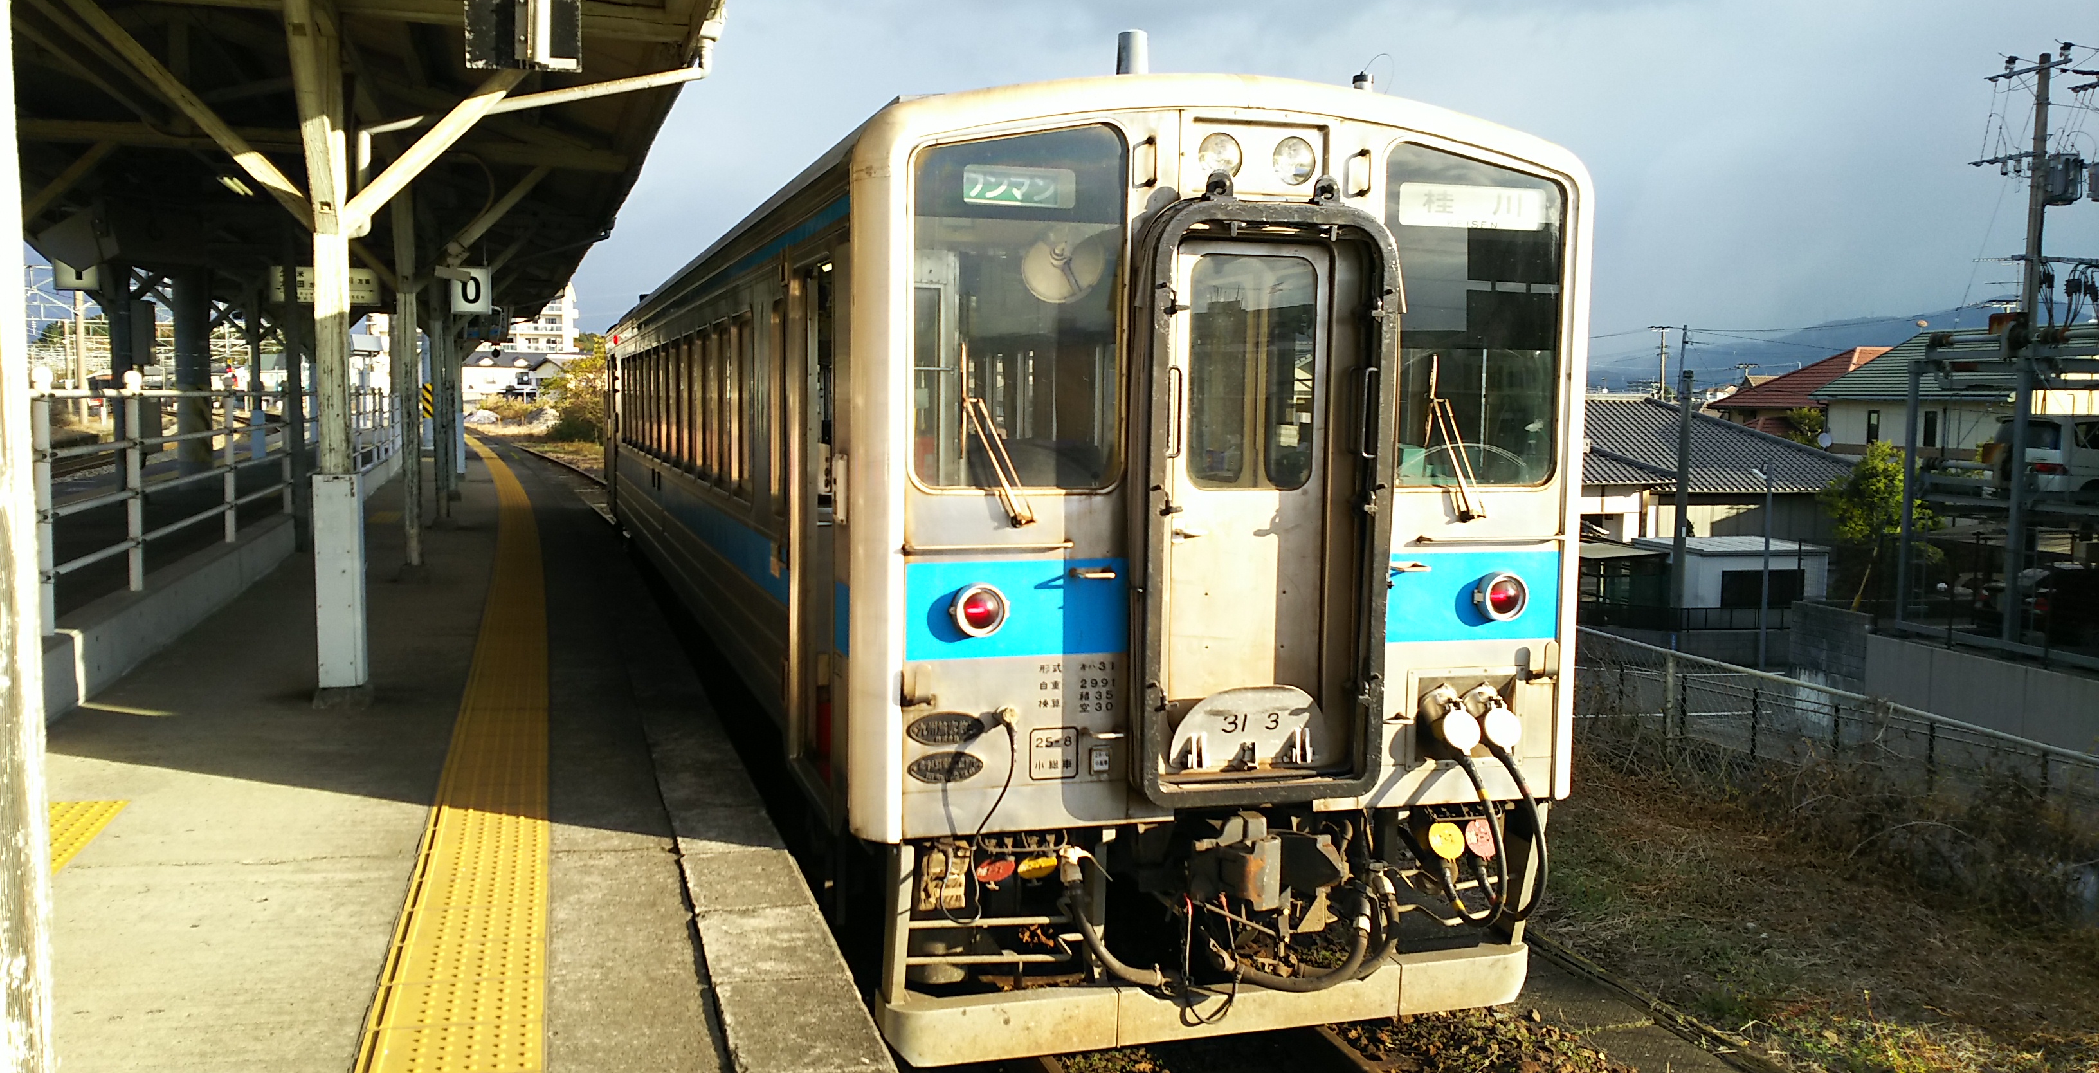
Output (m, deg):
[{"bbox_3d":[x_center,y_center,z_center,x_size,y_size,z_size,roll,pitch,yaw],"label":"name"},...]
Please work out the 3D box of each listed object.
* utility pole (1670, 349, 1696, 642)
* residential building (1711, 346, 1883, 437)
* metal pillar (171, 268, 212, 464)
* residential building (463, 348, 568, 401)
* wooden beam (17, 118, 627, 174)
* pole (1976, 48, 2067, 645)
[{"bbox_3d":[14.006,-0.565,35.067,0.250,6.500,0.250,-1,5,-19],"label":"utility pole"},{"bbox_3d":[31.482,-3.346,62.918,9.200,8.200,8.000,-3,6,-38],"label":"residential building"},{"bbox_3d":[-12.446,-2.305,22.897,0.470,3.250,0.470,-1,5,-19],"label":"metal pillar"},{"bbox_3d":[-55.443,-16.217,163.256,10.700,6.200,8.500,0,5,-9],"label":"residential building"},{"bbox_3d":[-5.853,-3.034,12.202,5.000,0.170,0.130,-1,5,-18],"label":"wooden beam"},{"bbox_3d":[19.067,-3.698,30.783,0.800,11.900,1.800,-2,5,-24],"label":"pole"}]

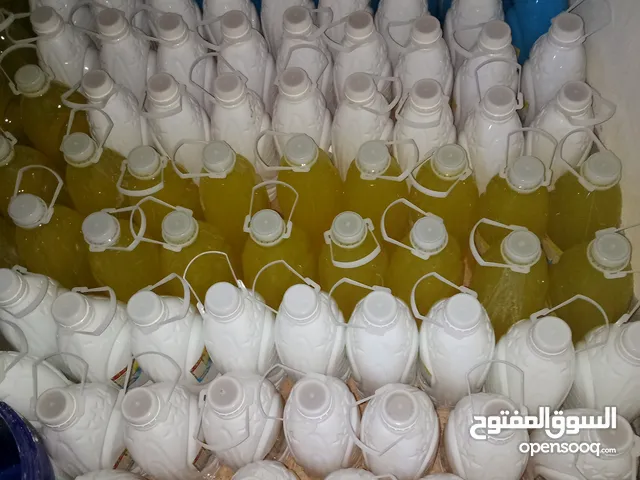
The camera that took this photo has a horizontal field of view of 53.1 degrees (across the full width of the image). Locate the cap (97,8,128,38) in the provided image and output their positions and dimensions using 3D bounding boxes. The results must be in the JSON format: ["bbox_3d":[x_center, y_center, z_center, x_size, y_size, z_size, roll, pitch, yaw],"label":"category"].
[{"bbox_3d":[-0.306,-0.319,0.943,0.041,0.018,0.041,-5,58,0],"label":"cap"}]

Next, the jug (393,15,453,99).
[{"bbox_3d":[0.158,-0.226,1.024,0.093,0.290,0.100,-5,58,0],"label":"jug"}]

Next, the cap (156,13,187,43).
[{"bbox_3d":[-0.217,-0.313,0.946,0.043,0.021,0.043,-2,59,4],"label":"cap"}]

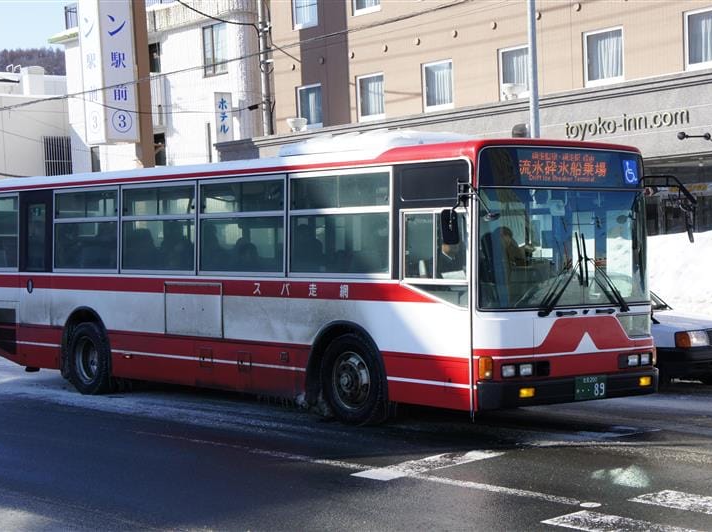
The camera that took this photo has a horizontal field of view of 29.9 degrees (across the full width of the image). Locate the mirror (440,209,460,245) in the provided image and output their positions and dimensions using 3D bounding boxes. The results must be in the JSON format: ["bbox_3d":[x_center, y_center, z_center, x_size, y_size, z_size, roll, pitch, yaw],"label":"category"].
[{"bbox_3d":[0.775,-0.325,10.918,0.190,0.290,0.090,0,1,-42],"label":"mirror"}]

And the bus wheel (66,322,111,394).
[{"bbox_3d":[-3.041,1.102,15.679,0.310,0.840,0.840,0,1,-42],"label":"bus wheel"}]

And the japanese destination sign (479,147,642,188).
[{"bbox_3d":[1.901,-0.842,11.666,2.060,0.350,0.160,0,-2,-42],"label":"japanese destination sign"}]

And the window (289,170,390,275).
[{"bbox_3d":[-0.158,-0.383,12.271,0.050,0.980,1.420,0,1,-42],"label":"window"}]

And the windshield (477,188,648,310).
[{"bbox_3d":[1.921,-0.162,11.650,2.140,1.030,0.220,0,-2,-42],"label":"windshield"}]

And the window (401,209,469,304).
[{"bbox_3d":[0.677,-0.074,11.355,0.050,0.840,0.800,0,1,-42],"label":"window"}]

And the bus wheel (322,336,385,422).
[{"bbox_3d":[0.038,1.045,12.261,0.280,0.840,0.840,0,1,-42],"label":"bus wheel"}]

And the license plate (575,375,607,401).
[{"bbox_3d":[2.048,1.057,11.574,0.440,0.220,0.030,0,1,-42],"label":"license plate"}]

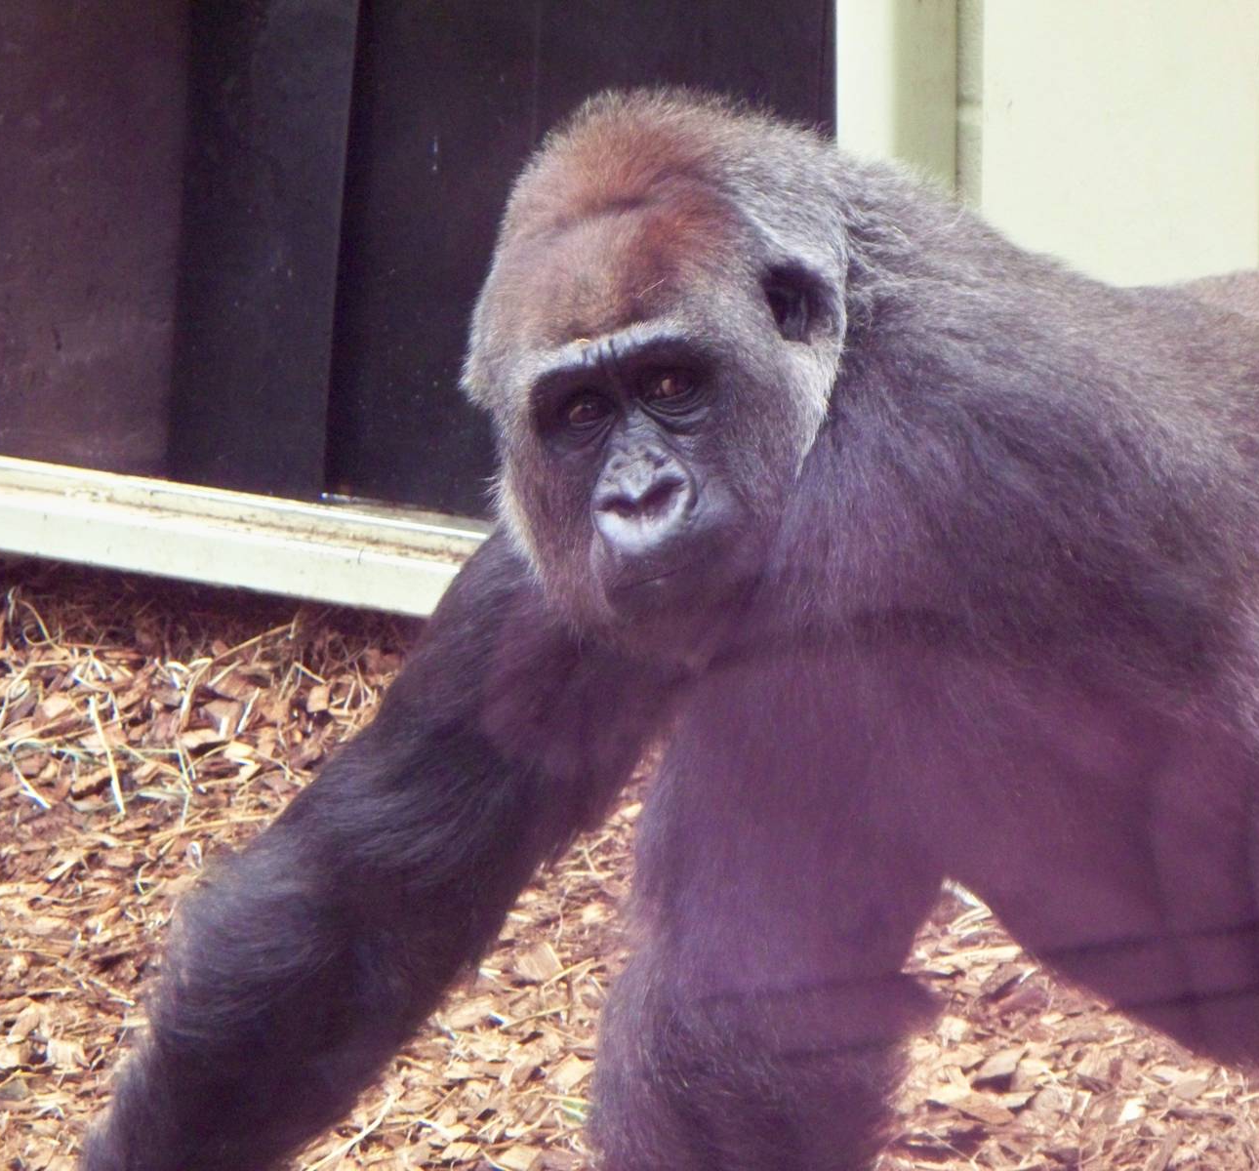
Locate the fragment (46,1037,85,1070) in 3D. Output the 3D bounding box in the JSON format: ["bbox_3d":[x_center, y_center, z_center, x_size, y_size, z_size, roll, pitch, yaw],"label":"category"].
[{"bbox_3d":[-0.437,0.363,6.120,0.032,0.016,0.027,0,21,0],"label":"fragment"}]

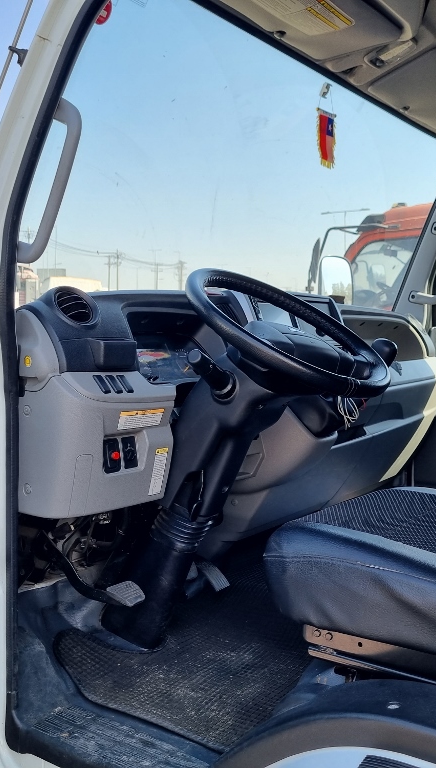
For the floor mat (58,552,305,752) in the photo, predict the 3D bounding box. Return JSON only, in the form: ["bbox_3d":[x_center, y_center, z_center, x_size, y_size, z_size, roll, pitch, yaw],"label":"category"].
[{"bbox_3d":[-0.011,0.528,1.643,0.560,0.070,0.670,3,5,33],"label":"floor mat"}]

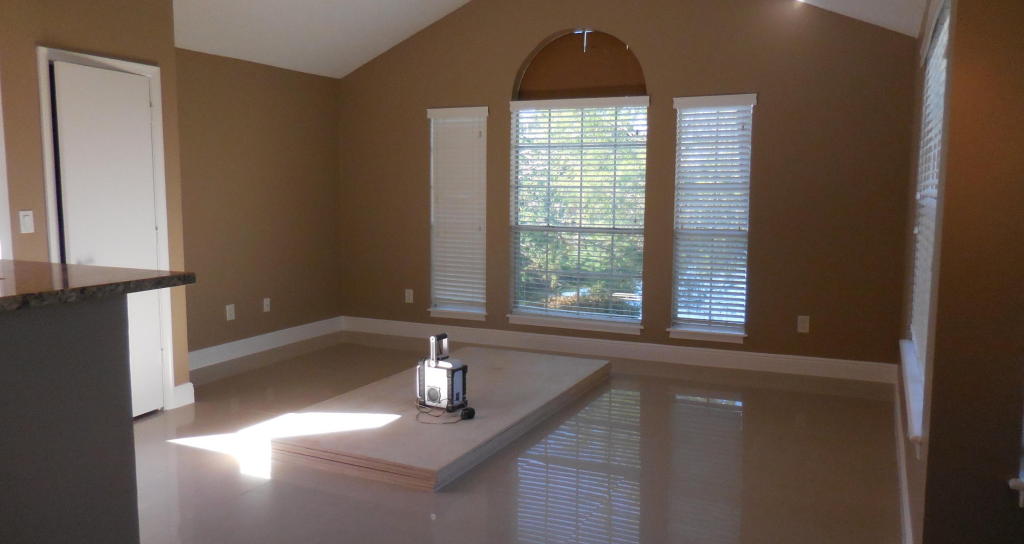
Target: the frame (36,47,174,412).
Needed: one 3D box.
[{"bbox_3d":[-2.309,-0.153,4.242,0.120,2.091,0.724,3,6,27],"label":"frame"}]

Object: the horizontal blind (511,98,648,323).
[{"bbox_3d":[0.532,-0.504,6.118,1.206,1.801,0.080,3,6,27],"label":"horizontal blind"}]

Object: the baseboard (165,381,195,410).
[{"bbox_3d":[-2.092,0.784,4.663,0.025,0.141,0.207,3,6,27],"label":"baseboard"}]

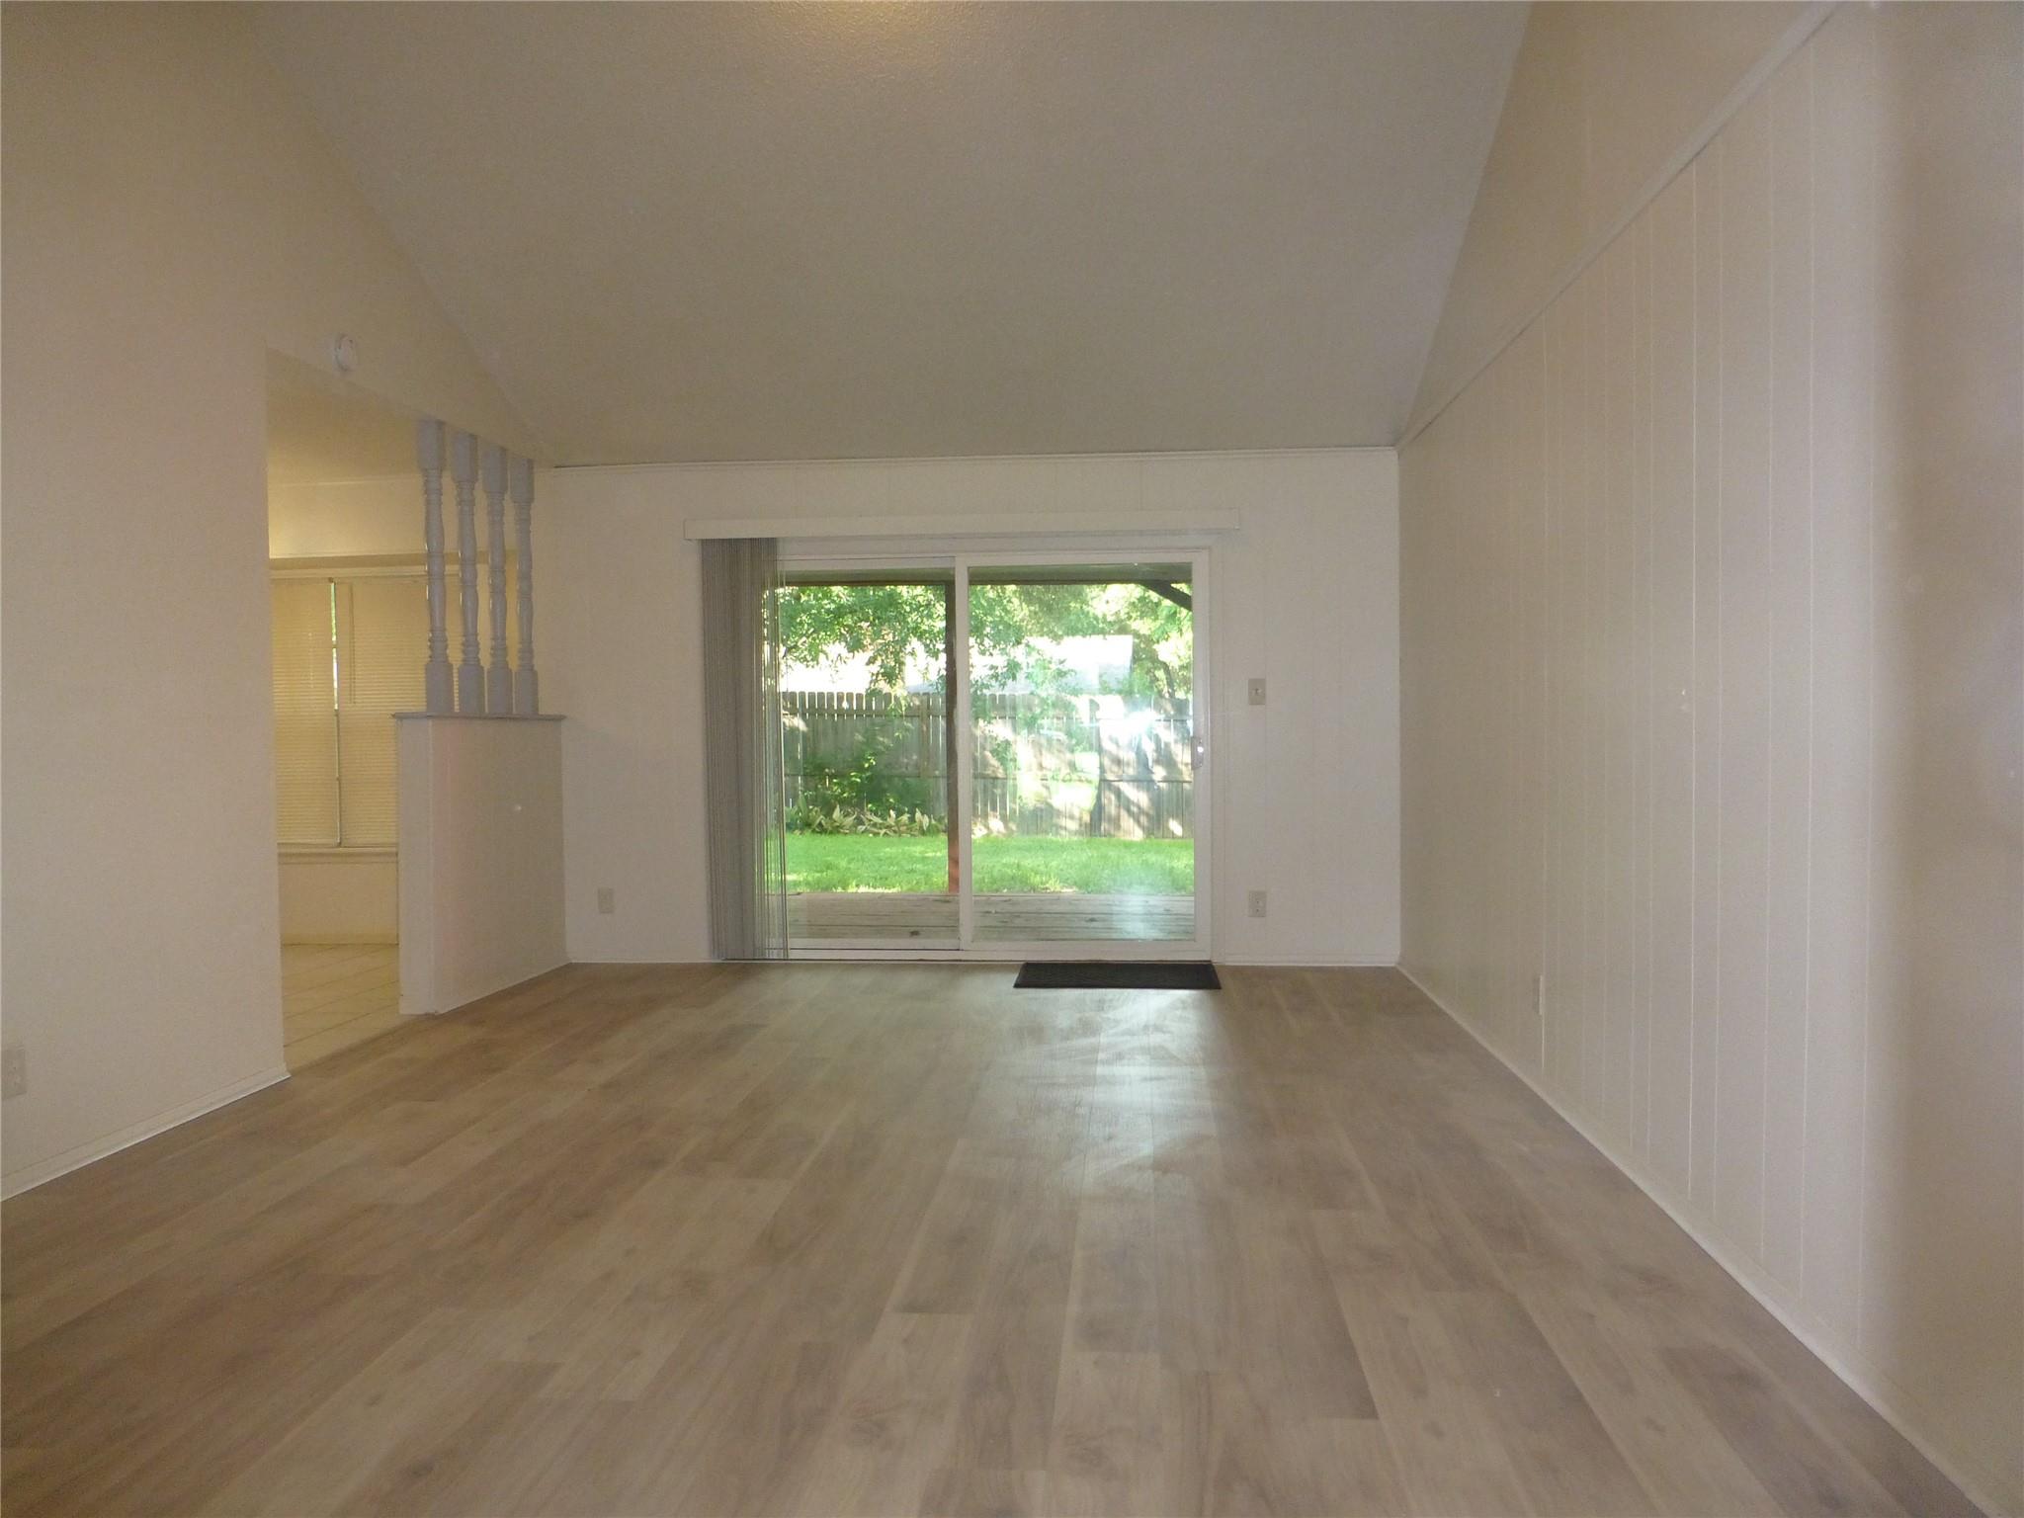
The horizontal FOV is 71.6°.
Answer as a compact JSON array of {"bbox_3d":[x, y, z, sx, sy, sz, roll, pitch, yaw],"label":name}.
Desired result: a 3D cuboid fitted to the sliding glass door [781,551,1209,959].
[{"bbox_3d":[-0.243,-0.005,6.929,2.426,1.989,0.110,0,2,5],"label":"sliding glass door"}]

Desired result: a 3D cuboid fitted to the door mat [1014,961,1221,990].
[{"bbox_3d":[0.495,1.012,6.559,0.920,0.012,0.595,0,2,5],"label":"door mat"}]

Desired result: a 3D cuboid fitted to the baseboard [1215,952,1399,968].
[{"bbox_3d":[1.427,0.970,6.777,0.875,0.068,0.018,0,2,5],"label":"baseboard"}]

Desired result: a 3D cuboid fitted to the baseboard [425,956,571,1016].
[{"bbox_3d":[-2.318,1.016,6.462,0.018,0.060,1.234,0,2,7],"label":"baseboard"}]

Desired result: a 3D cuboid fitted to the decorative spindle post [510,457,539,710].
[{"bbox_3d":[-2.374,-0.841,6.856,0.080,1.236,0.080,0,2,5],"label":"decorative spindle post"}]

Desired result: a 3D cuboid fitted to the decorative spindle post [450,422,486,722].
[{"bbox_3d":[-2.426,-0.824,6.269,0.080,1.236,0.080,0,2,5],"label":"decorative spindle post"}]

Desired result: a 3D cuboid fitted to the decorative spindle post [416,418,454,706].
[{"bbox_3d":[-2.451,-0.815,5.983,0.080,1.236,0.080,0,2,5],"label":"decorative spindle post"}]

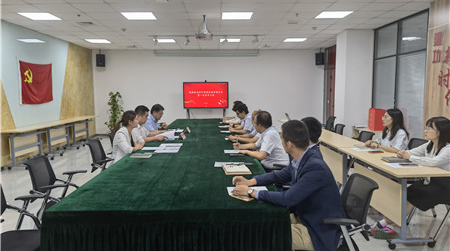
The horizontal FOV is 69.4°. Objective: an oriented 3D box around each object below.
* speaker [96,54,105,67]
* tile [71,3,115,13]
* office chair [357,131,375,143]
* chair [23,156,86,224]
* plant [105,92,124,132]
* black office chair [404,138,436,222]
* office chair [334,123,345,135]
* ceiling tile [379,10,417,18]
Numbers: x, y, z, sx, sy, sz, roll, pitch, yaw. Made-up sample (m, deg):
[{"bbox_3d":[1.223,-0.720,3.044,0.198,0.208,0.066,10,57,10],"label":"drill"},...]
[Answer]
[{"bbox_3d":[-4.051,-2.111,10.612,0.270,0.410,0.260,-2,6,-14],"label":"speaker"},{"bbox_3d":[-2.156,-1.960,5.407,0.600,0.025,0.600,-1,6,-1],"label":"tile"},{"bbox_3d":[1.888,0.542,4.747,0.580,0.840,0.580,-2,6,-15],"label":"office chair"},{"bbox_3d":[-1.537,0.747,3.124,0.580,0.840,0.580,-1,6,-7],"label":"chair"},{"bbox_3d":[-3.260,-0.244,9.559,0.500,1.476,0.500,-1,6,-1],"label":"plant"},{"bbox_3d":[2.340,0.669,4.200,0.600,0.880,0.580,-1,6,-2],"label":"black office chair"},{"bbox_3d":[1.983,0.401,6.266,0.580,0.860,0.580,-1,6,-1],"label":"office chair"},{"bbox_3d":[3.239,-2.086,6.115,0.595,0.020,0.595,-1,6,-1],"label":"ceiling tile"}]

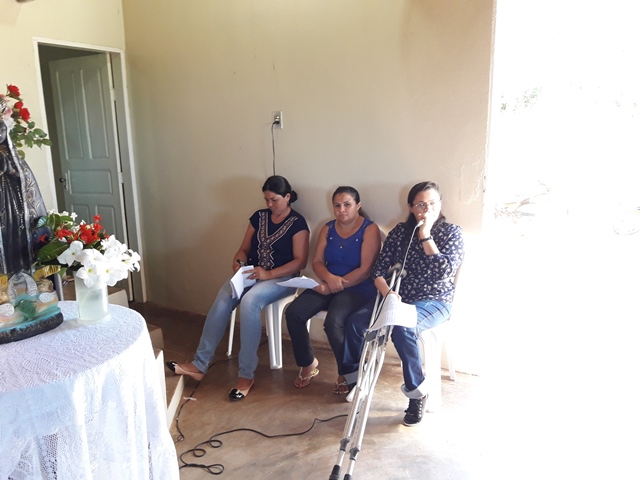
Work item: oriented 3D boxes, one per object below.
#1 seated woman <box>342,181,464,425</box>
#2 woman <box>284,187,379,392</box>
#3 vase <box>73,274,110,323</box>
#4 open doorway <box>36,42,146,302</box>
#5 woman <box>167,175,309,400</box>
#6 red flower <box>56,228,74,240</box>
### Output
[{"bbox_3d":[0.507,0.300,2.822,0.547,1.240,0.524,7,15,32],"label":"seated woman"},{"bbox_3d":[0.116,0.280,3.078,0.521,1.180,0.477,7,15,32],"label":"woman"},{"bbox_3d":[-0.945,0.227,2.136,0.135,0.200,0.135,-6,14,-23],"label":"vase"},{"bbox_3d":[-1.807,-0.412,4.135,0.140,2.135,0.765,6,14,29],"label":"open doorway"},{"bbox_3d":[-0.426,0.238,3.164,0.541,1.240,0.857,10,17,41],"label":"woman"},{"bbox_3d":[-1.072,-0.023,2.180,0.075,0.055,0.065,-7,14,-26],"label":"red flower"}]

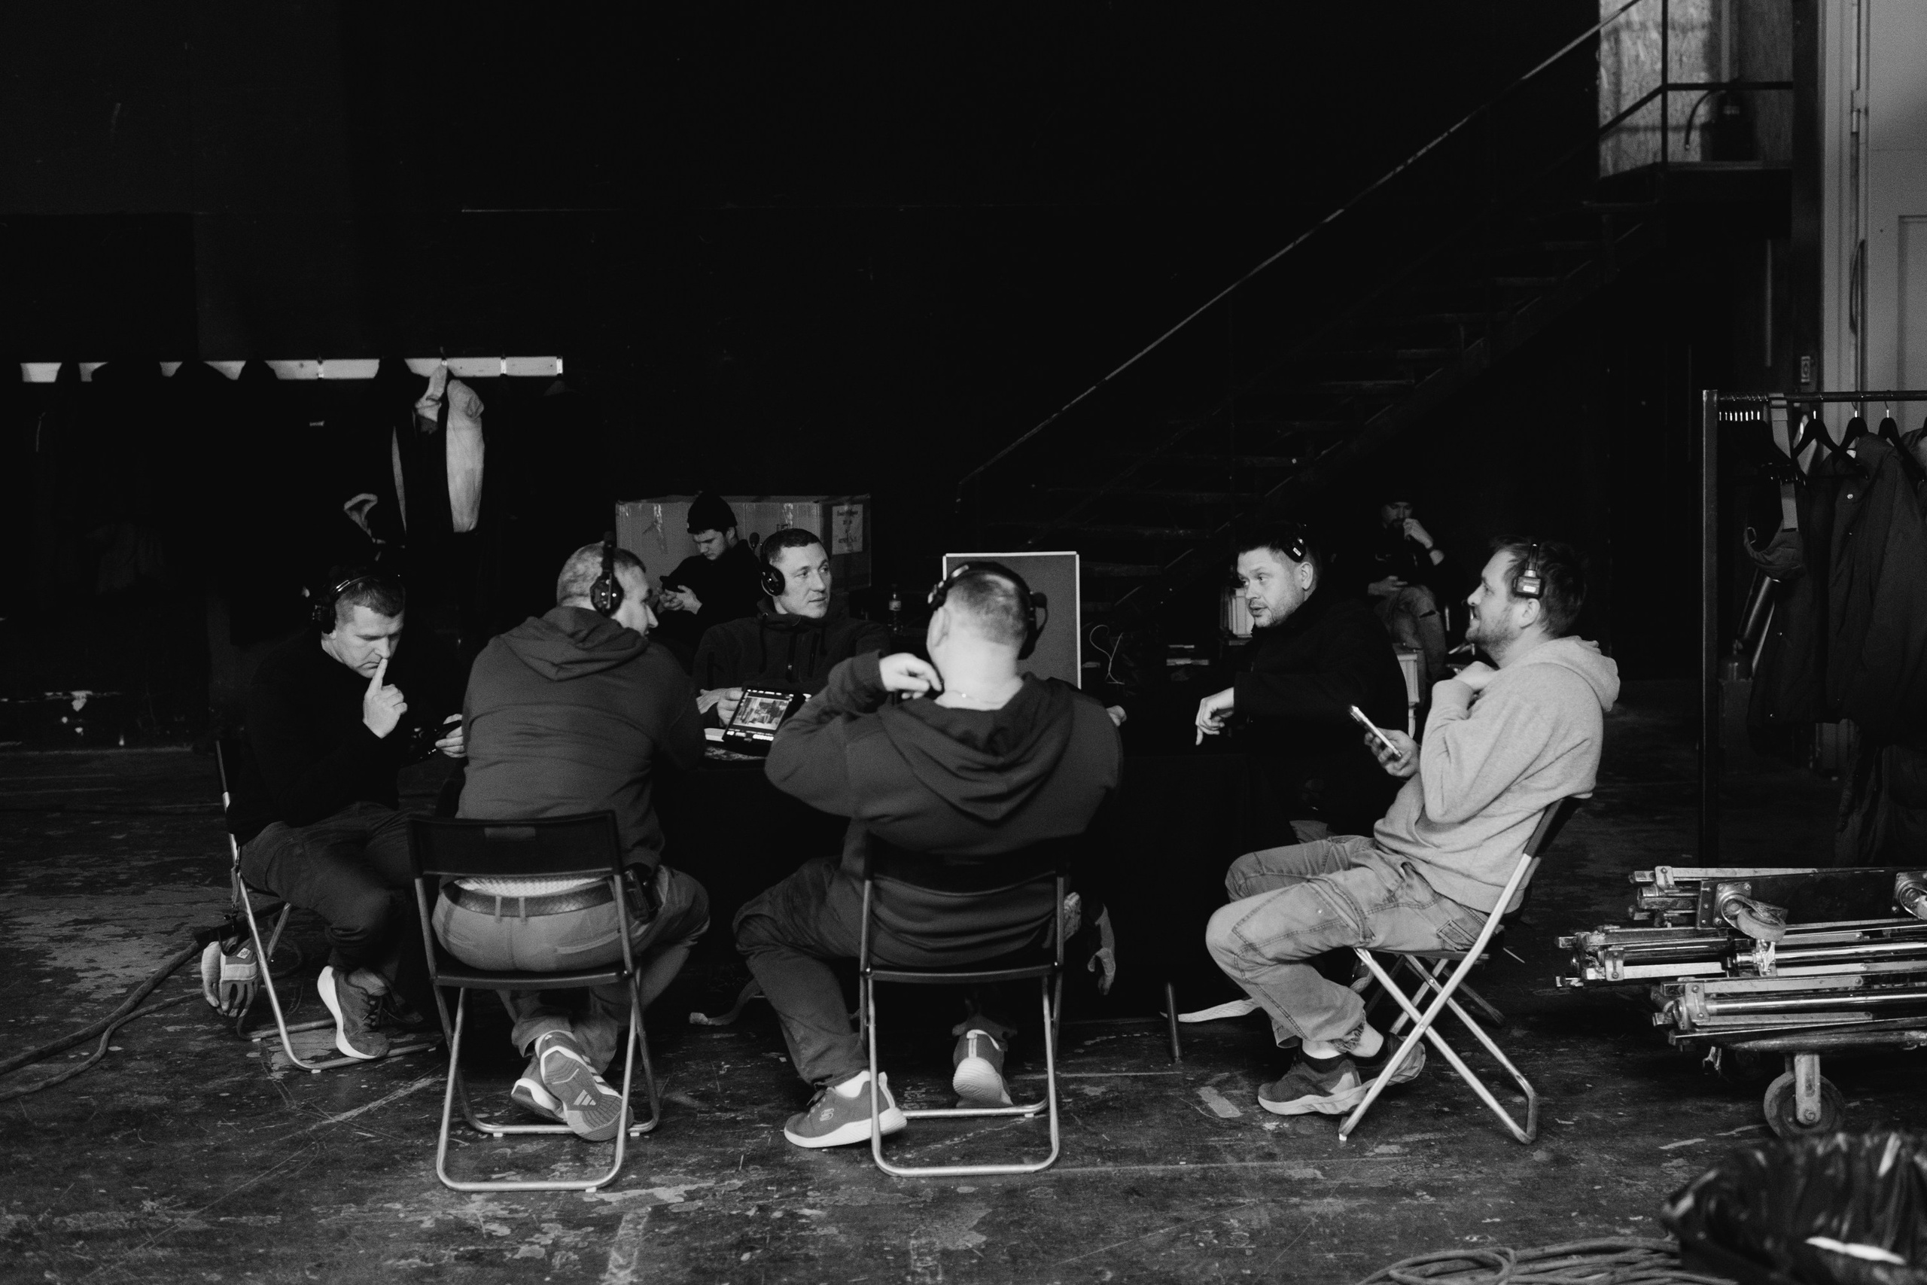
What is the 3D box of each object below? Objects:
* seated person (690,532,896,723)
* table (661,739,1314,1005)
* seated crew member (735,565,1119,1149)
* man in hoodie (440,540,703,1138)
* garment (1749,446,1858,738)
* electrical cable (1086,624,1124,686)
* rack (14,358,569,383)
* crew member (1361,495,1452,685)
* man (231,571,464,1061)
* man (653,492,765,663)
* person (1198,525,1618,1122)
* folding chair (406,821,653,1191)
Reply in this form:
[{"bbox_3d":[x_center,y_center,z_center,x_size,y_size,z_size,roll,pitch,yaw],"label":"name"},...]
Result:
[{"bbox_3d":[-0.473,0.344,6.011,0.580,1.310,0.750,-1,3,-6],"label":"seated person"},{"bbox_3d":[-0.157,0.646,5.746,1.760,0.745,0.800,-1,3,-4],"label":"table"},{"bbox_3d":[-0.094,0.447,4.694,0.800,1.250,0.880,-1,5,-2],"label":"seated crew member"},{"bbox_3d":[-0.843,0.431,4.732,0.580,1.280,0.860,0,5,5],"label":"man in hoodie"},{"bbox_3d":[2.146,-0.124,5.454,0.170,0.750,0.420,-1,3,-12],"label":"garment"},{"bbox_3d":[0.452,0.042,6.825,0.125,0.200,0.100,-1,5,0],"label":"electrical cable"},{"bbox_3d":[-3.847,-1.555,12.226,3.130,0.120,0.080,-1,3,0],"label":"rack"},{"bbox_3d":[2.495,-0.220,12.044,0.630,1.270,0.850,-2,5,-11],"label":"crew member"},{"bbox_3d":[-1.503,0.434,5.394,0.820,1.180,0.640,4,7,44],"label":"man"},{"bbox_3d":[-1.045,0.090,8.509,0.850,1.330,0.600,-5,7,-44],"label":"man"},{"bbox_3d":[0.979,0.410,4.760,0.860,1.290,0.560,0,4,12],"label":"person"},{"bbox_3d":[-0.884,0.714,4.471,0.420,0.775,0.460,-1,3,-1],"label":"folding chair"}]

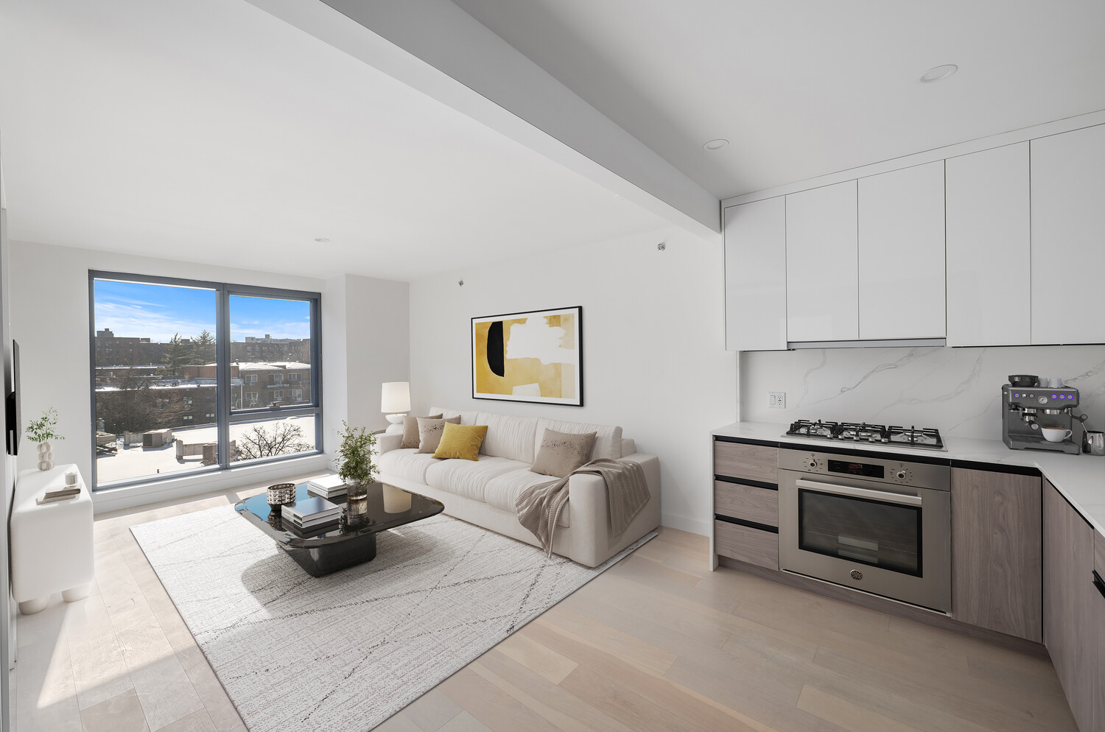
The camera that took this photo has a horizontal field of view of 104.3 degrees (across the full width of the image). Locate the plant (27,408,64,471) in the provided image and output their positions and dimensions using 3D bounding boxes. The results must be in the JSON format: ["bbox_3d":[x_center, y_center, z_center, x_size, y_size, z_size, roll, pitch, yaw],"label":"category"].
[{"bbox_3d":[-4.177,0.595,3.529,0.220,0.515,0.220,0,1,40],"label":"plant"}]

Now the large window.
[{"bbox_3d":[-3.734,0.121,4.910,0.110,2.140,2.105,0,1,40],"label":"large window"}]

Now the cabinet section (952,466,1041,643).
[{"bbox_3d":[2.252,0.864,2.239,0.295,0.738,0.590,0,1,39],"label":"cabinet section"}]

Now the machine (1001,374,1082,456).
[{"bbox_3d":[2.504,0.235,2.209,0.235,0.373,0.300,0,1,40],"label":"machine"}]

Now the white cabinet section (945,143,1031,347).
[{"bbox_3d":[2.325,-0.604,2.328,0.305,0.994,0.340,0,1,39],"label":"white cabinet section"}]

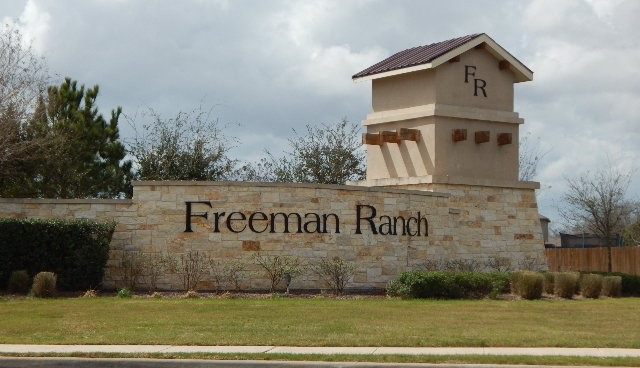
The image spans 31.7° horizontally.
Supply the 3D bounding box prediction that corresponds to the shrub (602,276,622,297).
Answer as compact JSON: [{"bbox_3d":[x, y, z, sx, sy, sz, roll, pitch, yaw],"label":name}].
[{"bbox_3d":[7.929,2.788,30.600,0.600,0.556,0.600,1,-4,0],"label":"shrub"}]

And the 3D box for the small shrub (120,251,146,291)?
[{"bbox_3d":[-5.192,2.408,31.400,0.724,1.114,0.651,0,-4,0],"label":"small shrub"}]

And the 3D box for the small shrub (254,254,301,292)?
[{"bbox_3d":[-1.180,2.484,31.300,1.277,1.055,1.149,0,-4,0],"label":"small shrub"}]

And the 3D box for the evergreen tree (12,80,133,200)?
[{"bbox_3d":[-9.289,-0.071,42.086,4.543,7.793,4.180,0,-4,0],"label":"evergreen tree"}]

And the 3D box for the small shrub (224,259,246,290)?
[{"bbox_3d":[-2.353,2.548,31.400,0.613,0.835,0.551,0,-4,0],"label":"small shrub"}]

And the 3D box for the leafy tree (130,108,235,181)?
[{"bbox_3d":[-4.930,0.411,40.000,3.795,6.036,3.700,1,-4,0],"label":"leafy tree"}]

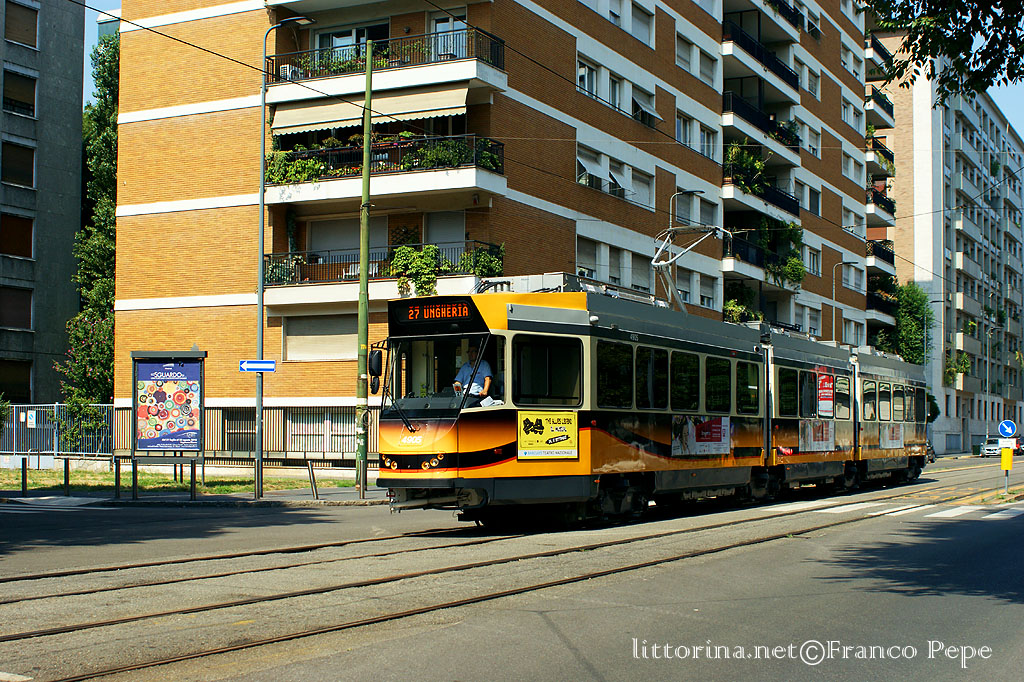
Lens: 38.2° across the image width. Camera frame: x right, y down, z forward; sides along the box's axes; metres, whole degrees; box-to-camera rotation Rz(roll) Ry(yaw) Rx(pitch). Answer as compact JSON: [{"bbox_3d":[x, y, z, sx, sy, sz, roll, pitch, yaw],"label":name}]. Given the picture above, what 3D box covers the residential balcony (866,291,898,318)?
[{"bbox_3d":[21.800,-1.800,89.145,1.450,1.420,5.690,-1,-4,27],"label":"residential balcony"}]

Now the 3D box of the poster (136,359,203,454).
[{"bbox_3d":[-7.783,1.461,33.500,1.500,2.080,0.120,0,-4,3],"label":"poster"}]

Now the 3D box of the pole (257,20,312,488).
[{"bbox_3d":[-4.705,-1.742,30.598,1.220,9.960,0.350,-1,-4,26],"label":"pole"}]

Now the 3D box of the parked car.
[{"bbox_3d":[38.869,8.589,118.906,1.780,1.500,4.200,-1,-4,24],"label":"parked car"}]

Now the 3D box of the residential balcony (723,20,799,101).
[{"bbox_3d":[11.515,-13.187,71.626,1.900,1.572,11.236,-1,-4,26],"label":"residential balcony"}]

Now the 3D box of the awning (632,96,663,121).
[{"bbox_3d":[5.115,-8.586,55.010,0.480,0.540,2.270,-1,-4,27],"label":"awning"}]

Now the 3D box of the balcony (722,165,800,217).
[{"bbox_3d":[11.149,-6.446,68.092,1.500,1.430,10.540,-1,-4,27],"label":"balcony"}]

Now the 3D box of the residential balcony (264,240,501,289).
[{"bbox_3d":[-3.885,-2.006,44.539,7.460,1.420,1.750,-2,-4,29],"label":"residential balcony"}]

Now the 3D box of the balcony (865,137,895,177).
[{"bbox_3d":[21.967,-11.073,89.950,1.450,1.400,5.680,-1,-4,27],"label":"balcony"}]

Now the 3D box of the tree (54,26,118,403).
[{"bbox_3d":[-15.808,-3.496,56.459,4.000,16.674,4.000,-1,-4,26],"label":"tree"}]

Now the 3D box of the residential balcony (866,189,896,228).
[{"bbox_3d":[22.925,-8.419,94.625,1.900,1.568,6.214,-1,-4,26],"label":"residential balcony"}]

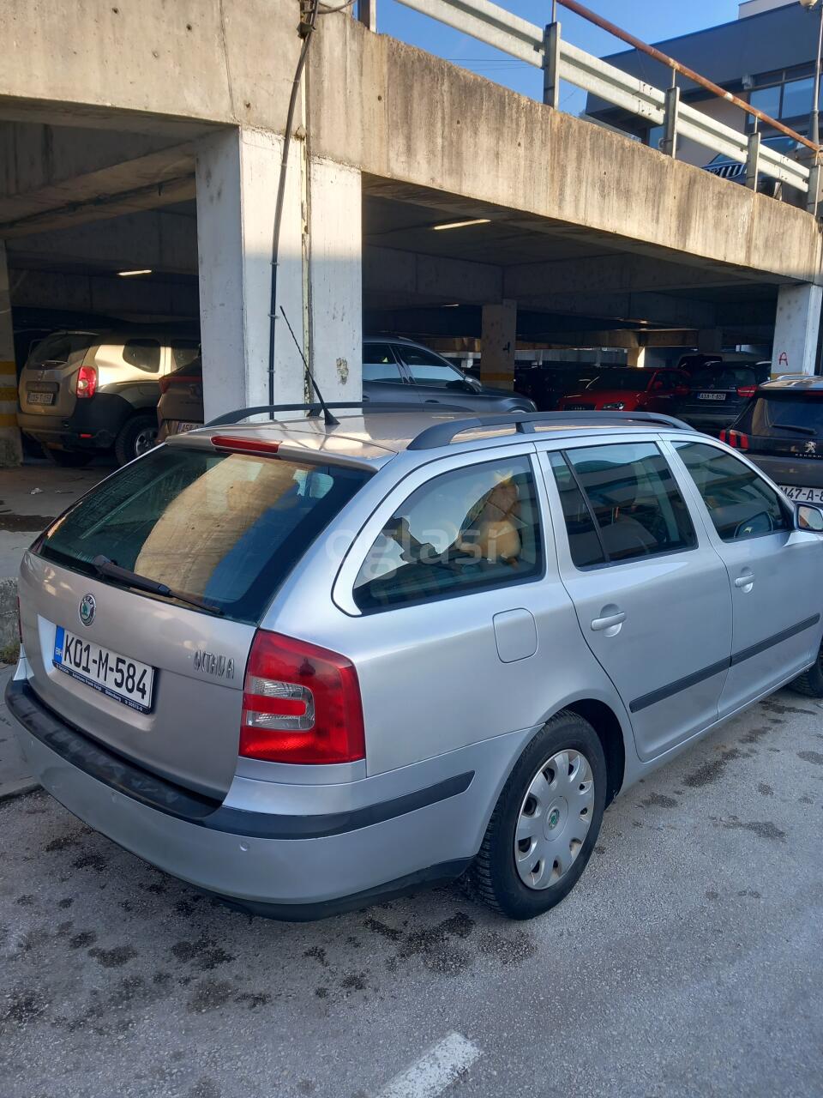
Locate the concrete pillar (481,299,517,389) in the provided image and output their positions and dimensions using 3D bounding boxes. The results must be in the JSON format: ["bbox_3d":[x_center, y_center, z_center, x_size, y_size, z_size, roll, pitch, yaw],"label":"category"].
[{"bbox_3d":[1.375,-2.718,13.693,0.410,2.450,0.410,7,11,34],"label":"concrete pillar"}]

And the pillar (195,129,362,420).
[{"bbox_3d":[-0.975,-1.633,6.646,0.550,2.680,1.100,9,12,43],"label":"pillar"}]

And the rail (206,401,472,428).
[{"bbox_3d":[-0.161,-0.561,3.650,0.065,0.112,1.710,11,13,42],"label":"rail"}]

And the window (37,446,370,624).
[{"bbox_3d":[-0.650,-0.073,2.449,1.180,0.105,0.550,11,53,42],"label":"window"}]

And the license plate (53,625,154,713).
[{"bbox_3d":[-0.840,0.312,2.321,0.525,0.123,0.022,11,3,42],"label":"license plate"}]

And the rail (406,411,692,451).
[{"bbox_3d":[0.586,-0.420,2.969,0.065,0.112,1.710,11,13,42],"label":"rail"}]

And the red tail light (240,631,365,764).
[{"bbox_3d":[-0.245,0.335,1.921,0.240,0.300,0.185,11,13,42],"label":"red tail light"}]

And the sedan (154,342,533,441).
[{"bbox_3d":[-0.425,-1.521,9.255,4.460,1.530,1.850,-8,12,-43],"label":"sedan"}]

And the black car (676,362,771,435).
[{"bbox_3d":[7.163,-2.899,17.531,1.880,1.640,4.600,9,12,43],"label":"black car"}]

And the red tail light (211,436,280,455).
[{"bbox_3d":[-0.496,-0.315,2.573,0.325,0.034,0.042,11,13,42],"label":"red tail light"}]

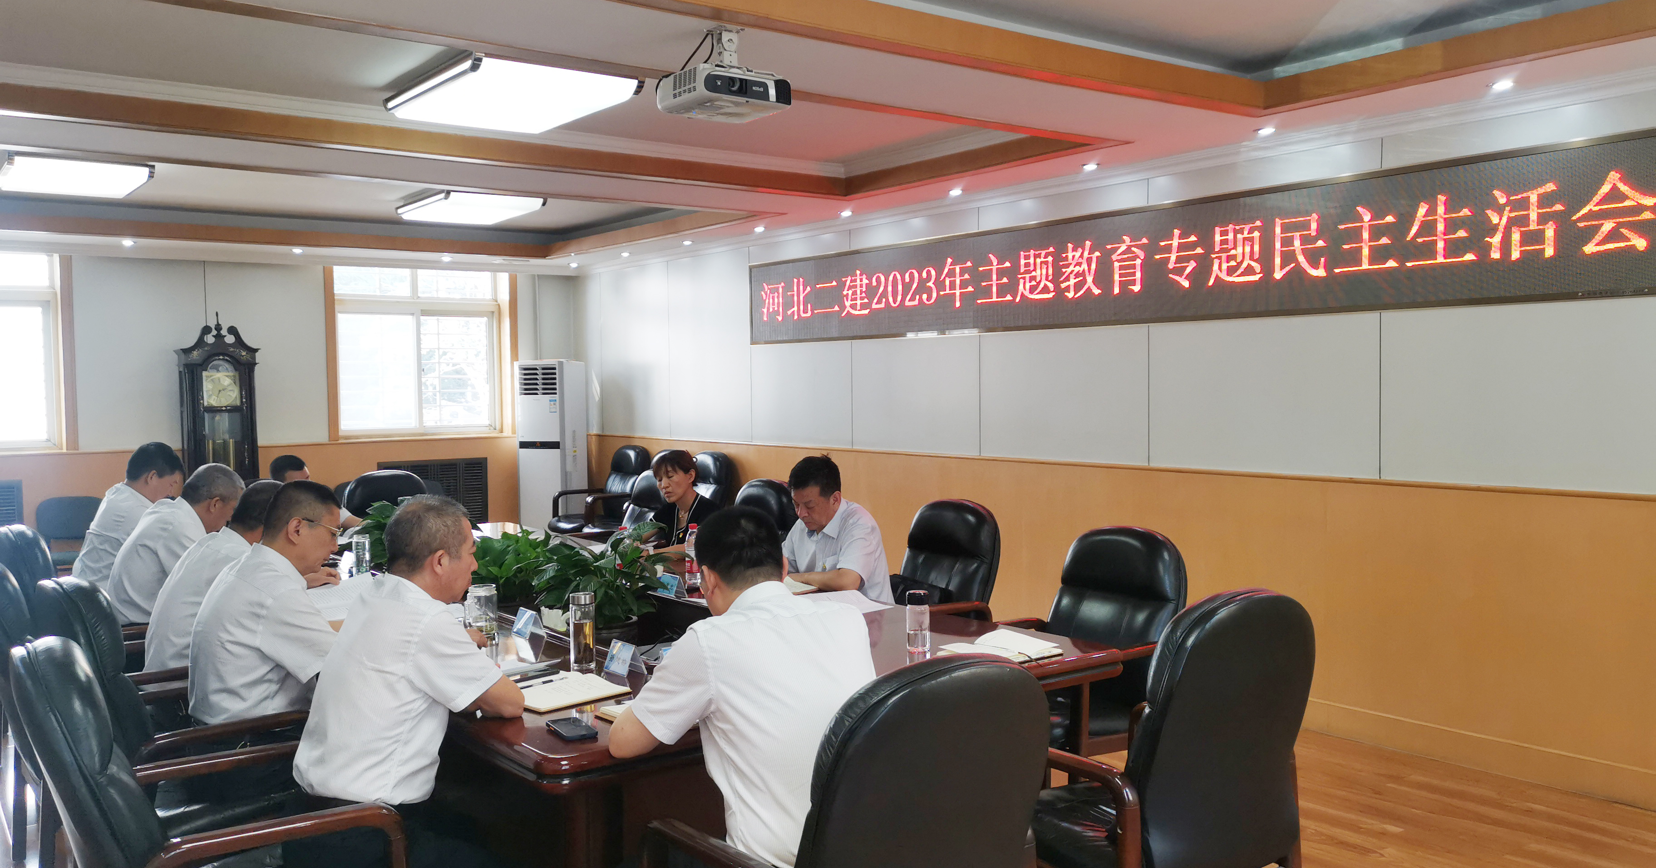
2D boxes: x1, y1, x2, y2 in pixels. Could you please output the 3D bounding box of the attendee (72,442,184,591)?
[{"bbox_3d":[-3.067,0.700,5.966,0.750,1.320,0.520,-2,3,-36],"label":"attendee"}]

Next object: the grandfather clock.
[{"bbox_3d":[-4.614,0.165,9.787,0.530,2.165,0.330,-2,3,-36],"label":"grandfather clock"}]

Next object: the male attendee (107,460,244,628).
[{"bbox_3d":[-2.494,0.749,5.210,0.750,1.270,0.520,-2,3,-36],"label":"male attendee"}]

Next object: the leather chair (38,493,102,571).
[{"bbox_3d":[-5.046,0.853,8.701,0.490,0.840,0.580,-2,3,-36],"label":"leather chair"}]

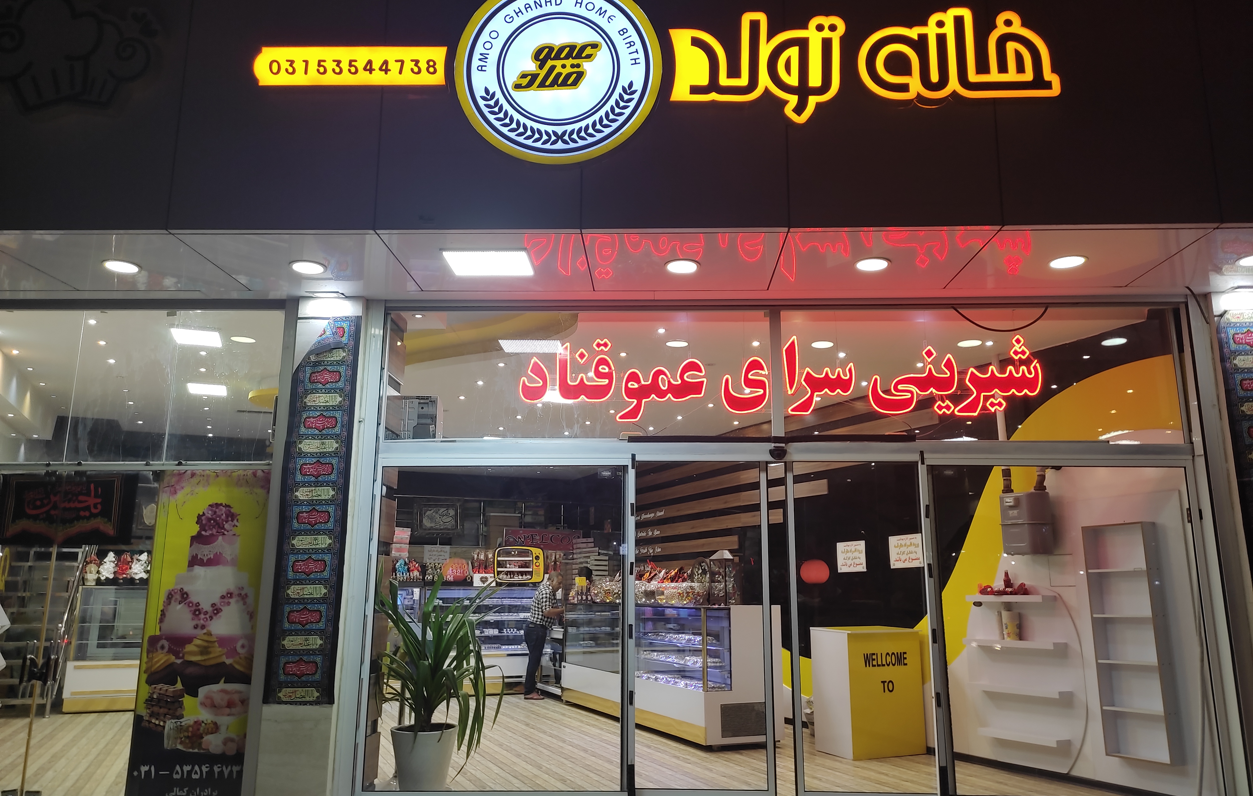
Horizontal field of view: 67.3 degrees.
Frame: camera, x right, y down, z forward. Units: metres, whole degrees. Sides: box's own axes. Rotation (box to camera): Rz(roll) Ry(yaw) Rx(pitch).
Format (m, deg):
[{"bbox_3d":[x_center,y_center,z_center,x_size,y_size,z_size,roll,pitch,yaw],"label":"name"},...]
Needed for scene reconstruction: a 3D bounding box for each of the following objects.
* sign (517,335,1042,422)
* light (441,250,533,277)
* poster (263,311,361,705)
[{"bbox_3d":[1.133,-0.146,6.998,3.869,0.651,0.041,0,-12,2],"label":"sign"},{"bbox_3d":[-0.911,-0.890,6.251,0.556,0.036,0.535,0,-12,2],"label":"light"},{"bbox_3d":[-2.212,0.736,6.615,0.498,2.721,0.020,0,-12,2],"label":"poster"}]

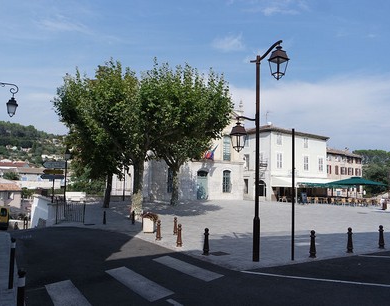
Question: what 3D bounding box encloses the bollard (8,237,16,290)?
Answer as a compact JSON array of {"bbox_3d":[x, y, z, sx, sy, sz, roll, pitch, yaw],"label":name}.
[{"bbox_3d":[-3.450,2.098,5.815,0.100,0.950,0.100,1,-5,0],"label":"bollard"}]

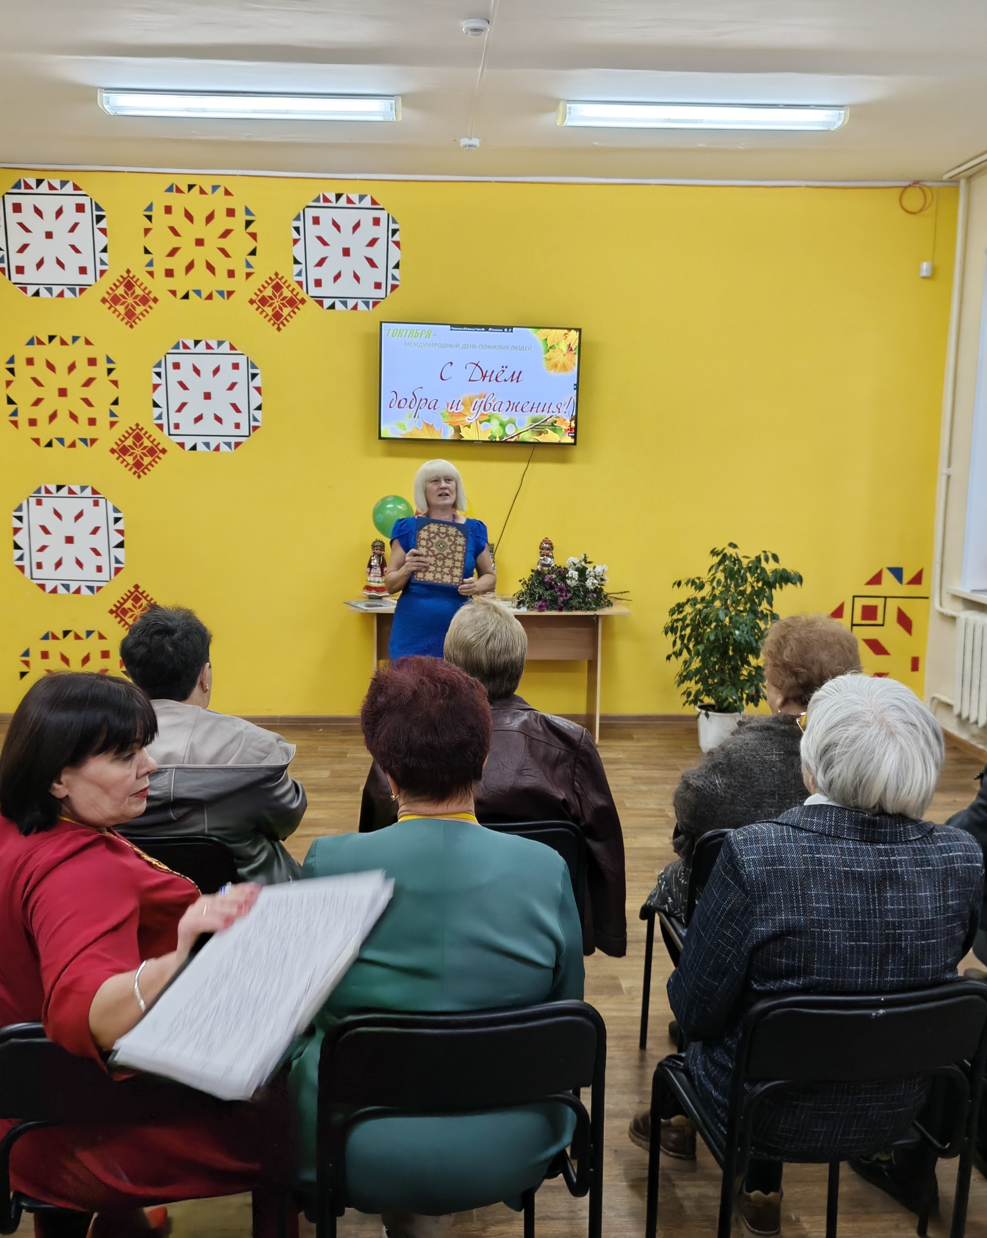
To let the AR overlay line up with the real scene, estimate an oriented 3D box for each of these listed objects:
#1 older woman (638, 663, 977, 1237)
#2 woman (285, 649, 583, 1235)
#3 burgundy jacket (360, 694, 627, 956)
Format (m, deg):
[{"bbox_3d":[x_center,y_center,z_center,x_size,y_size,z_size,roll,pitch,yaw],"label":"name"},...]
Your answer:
[{"bbox_3d":[0.491,0.679,2.069,0.510,1.270,0.840,-1,8,-10],"label":"older woman"},{"bbox_3d":[-0.096,0.692,1.938,0.520,1.310,0.740,0,8,-4],"label":"woman"},{"bbox_3d":[-0.003,0.463,2.505,0.600,0.640,0.360,0,8,-2],"label":"burgundy jacket"}]

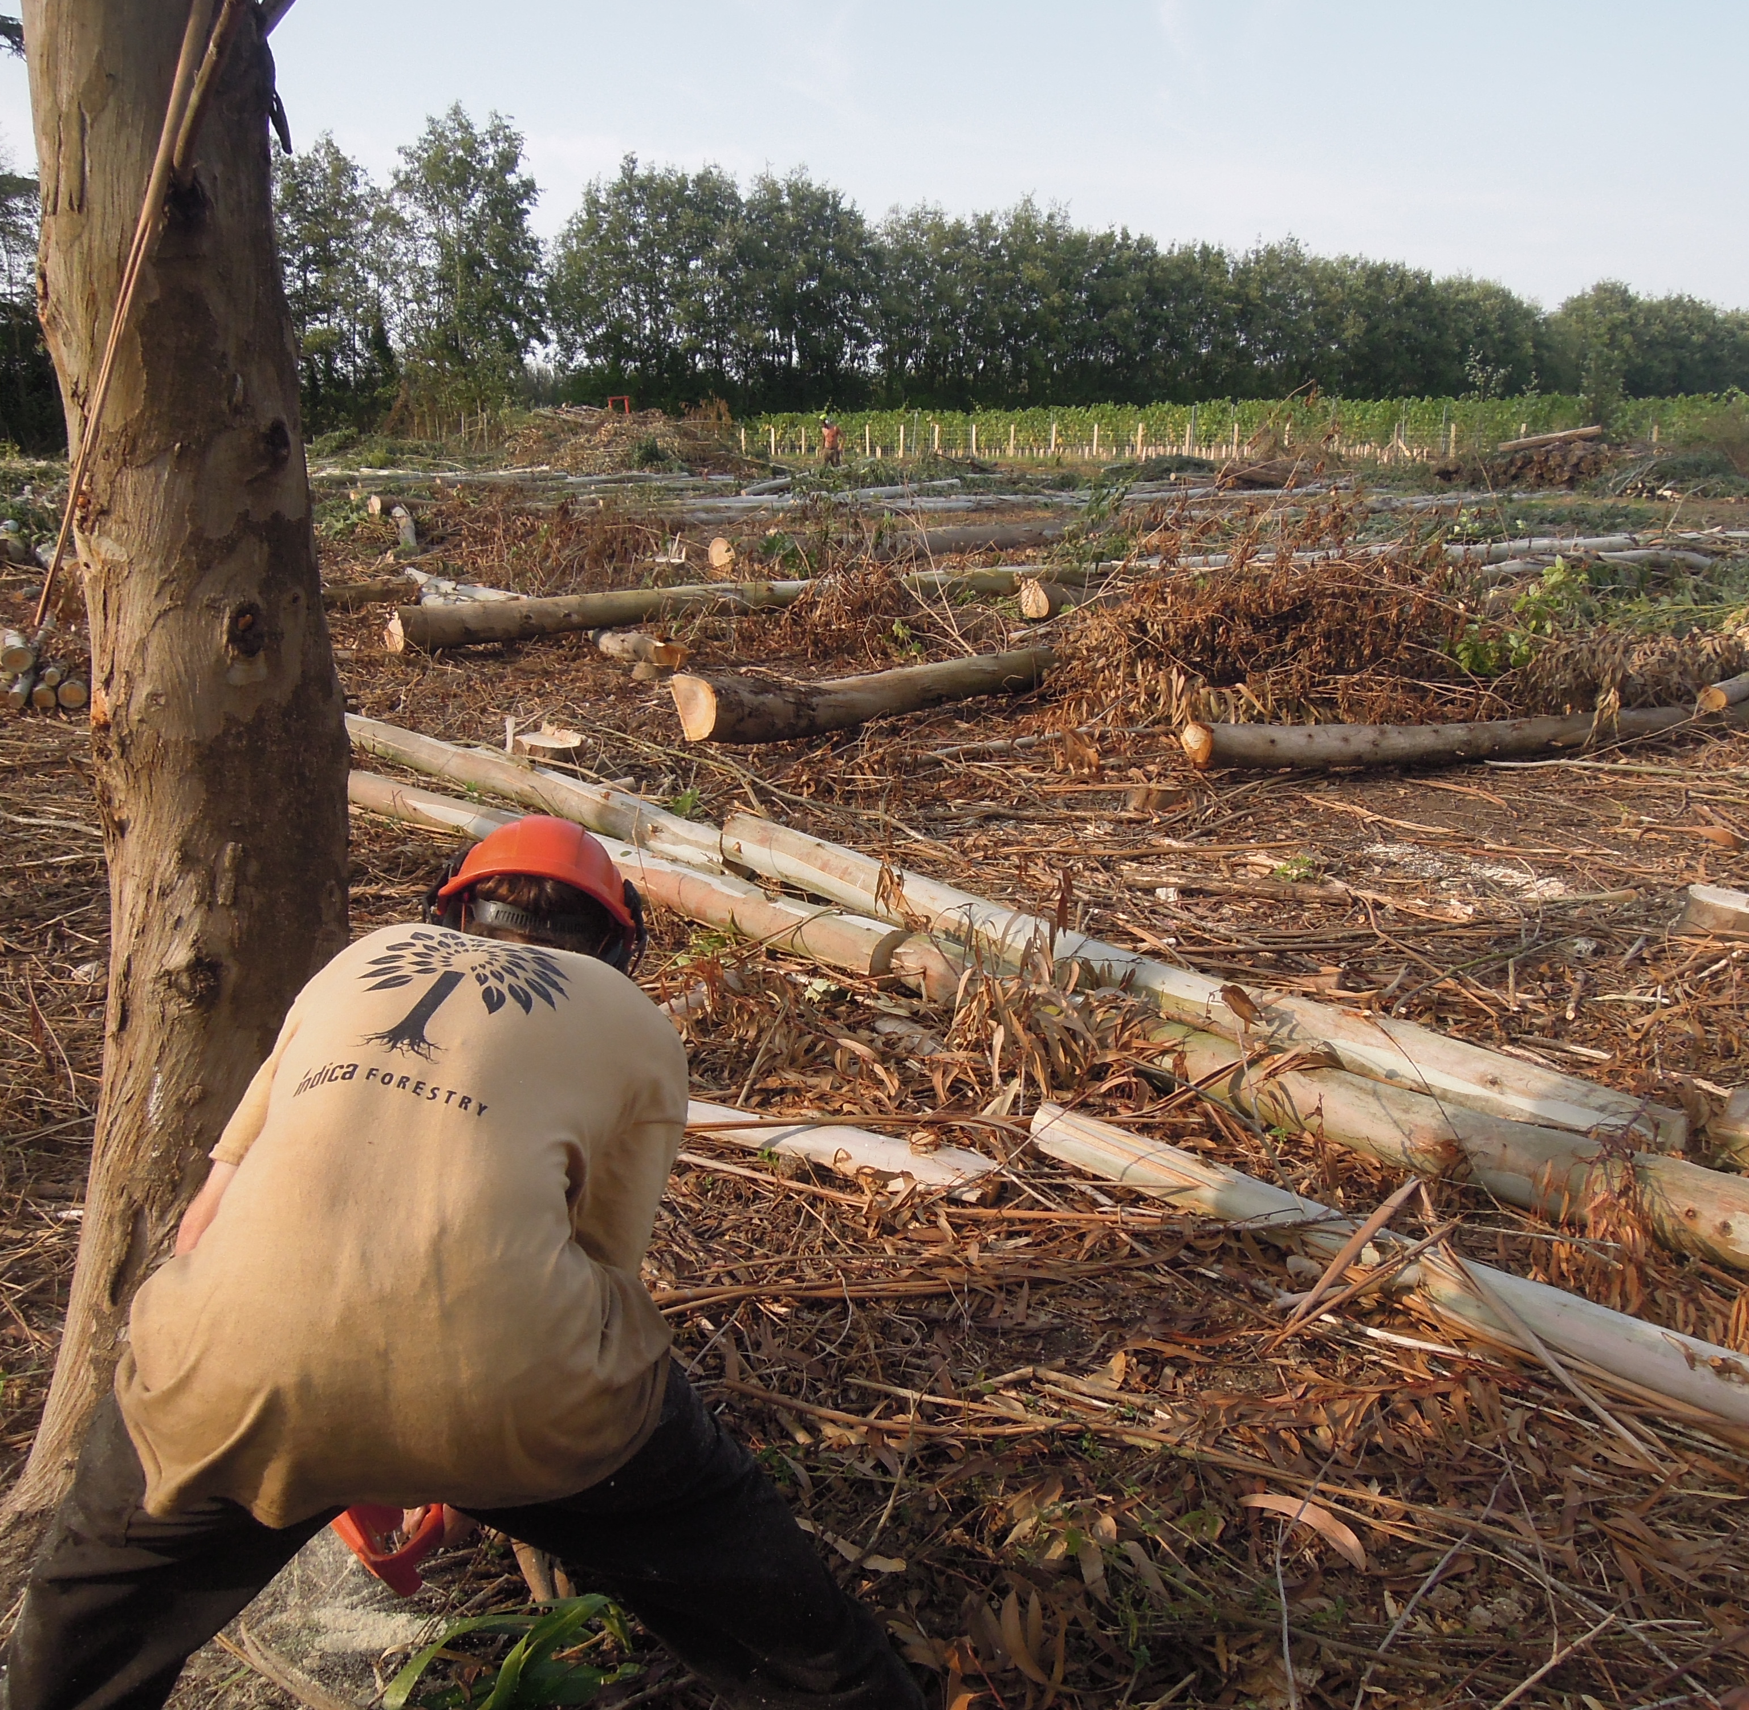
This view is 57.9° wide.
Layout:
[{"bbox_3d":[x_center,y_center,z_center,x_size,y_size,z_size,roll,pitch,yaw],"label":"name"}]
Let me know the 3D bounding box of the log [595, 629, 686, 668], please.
[{"bbox_3d":[-1.647,-1.443,10.986,0.180,0.180,0.878,-12,19,-37],"label":"log"}]

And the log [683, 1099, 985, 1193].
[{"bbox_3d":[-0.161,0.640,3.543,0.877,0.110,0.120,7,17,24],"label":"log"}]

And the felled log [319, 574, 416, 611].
[{"bbox_3d":[-4.846,-2.373,14.419,0.210,0.210,1.550,10,19,34],"label":"felled log"}]

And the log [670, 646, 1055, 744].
[{"bbox_3d":[0.162,-0.968,9.000,2.759,0.340,0.350,-12,19,-35],"label":"log"}]

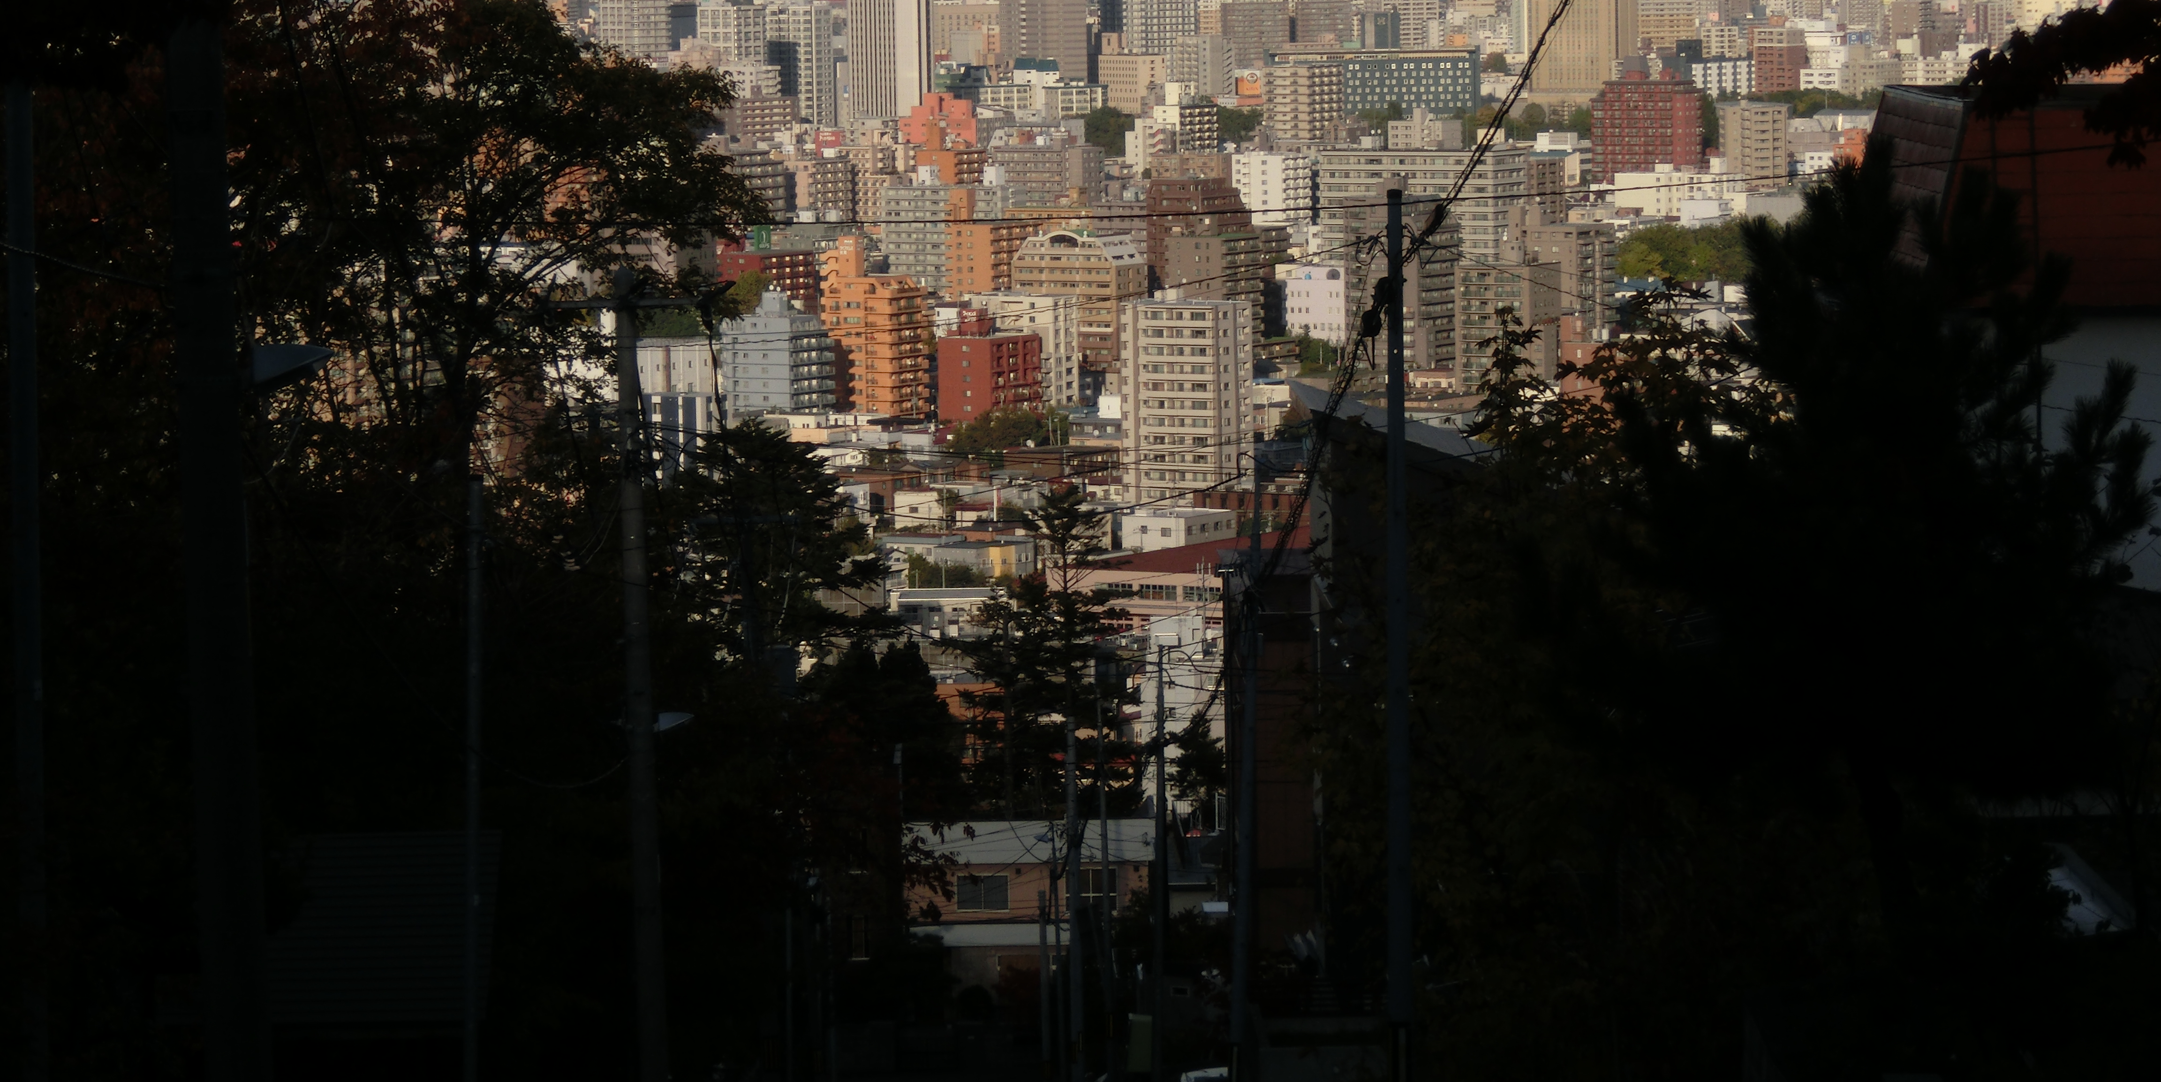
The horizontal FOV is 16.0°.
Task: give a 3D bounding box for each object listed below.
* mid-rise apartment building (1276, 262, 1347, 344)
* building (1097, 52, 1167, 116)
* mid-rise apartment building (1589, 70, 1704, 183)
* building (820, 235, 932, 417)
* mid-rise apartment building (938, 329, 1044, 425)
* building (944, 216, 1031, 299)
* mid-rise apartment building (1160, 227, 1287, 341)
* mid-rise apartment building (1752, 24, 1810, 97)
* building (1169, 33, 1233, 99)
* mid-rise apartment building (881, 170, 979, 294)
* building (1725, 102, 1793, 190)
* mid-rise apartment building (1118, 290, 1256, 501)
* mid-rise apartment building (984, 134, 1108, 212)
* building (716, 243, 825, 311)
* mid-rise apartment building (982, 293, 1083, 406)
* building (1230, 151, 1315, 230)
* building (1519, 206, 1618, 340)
[{"bbox_3d":[53.323,-51.602,1690.609,17.800,18.503,13.000,2,6,27],"label":"mid-rise apartment building"},{"bbox_3d":[23.470,-195.371,3288.160,28.500,27.873,19.000,0,5,8],"label":"building"},{"bbox_3d":[182.374,-131.991,2484.807,34.000,38.658,12.600,2,6,27],"label":"mid-rise apartment building"},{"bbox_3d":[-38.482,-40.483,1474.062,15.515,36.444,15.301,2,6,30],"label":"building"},{"bbox_3d":[-16.627,-29.031,1436.402,11.300,19.573,18.000,2,6,31],"label":"mid-rise apartment building"},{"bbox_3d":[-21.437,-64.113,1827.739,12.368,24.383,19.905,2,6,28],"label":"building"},{"bbox_3d":[30.779,-52.577,1631.862,14.049,25.974,28.251,2,6,28],"label":"mid-rise apartment building"},{"bbox_3d":[285.025,-194.608,3139.285,15.500,31.780,16.000,2,6,28],"label":"mid-rise apartment building"},{"bbox_3d":[51.111,-185.892,3124.016,16.186,39.362,19.146,2,6,30],"label":"building"},{"bbox_3d":[-35.195,-81.095,2054.881,34.659,30.540,12.070,2,6,28],"label":"mid-rise apartment building"},{"bbox_3d":[213.590,-124.325,2425.652,21.000,28.845,14.000,0,5,8],"label":"building"},{"bbox_3d":[17.578,-21.849,1254.064,17.900,36.533,11.700,2,6,31],"label":"mid-rise apartment building"},{"bbox_3d":[-8.974,-100.722,2203.585,29.000,28.516,13.500,2,6,27],"label":"mid-rise apartment building"},{"bbox_3d":[-75.705,-63.409,1864.778,12.000,17.967,29.000,2,6,28],"label":"building"},{"bbox_3d":[-10.308,-38.954,1555.070,17.899,21.797,11.069,2,6,28],"label":"mid-rise apartment building"},{"bbox_3d":[53.149,-97.296,2130.140,15.500,22.227,17.000,2,6,28],"label":"building"},{"bbox_3d":[106.091,-56.683,1678.026,13.600,30.397,20.000,2,6,27],"label":"building"}]

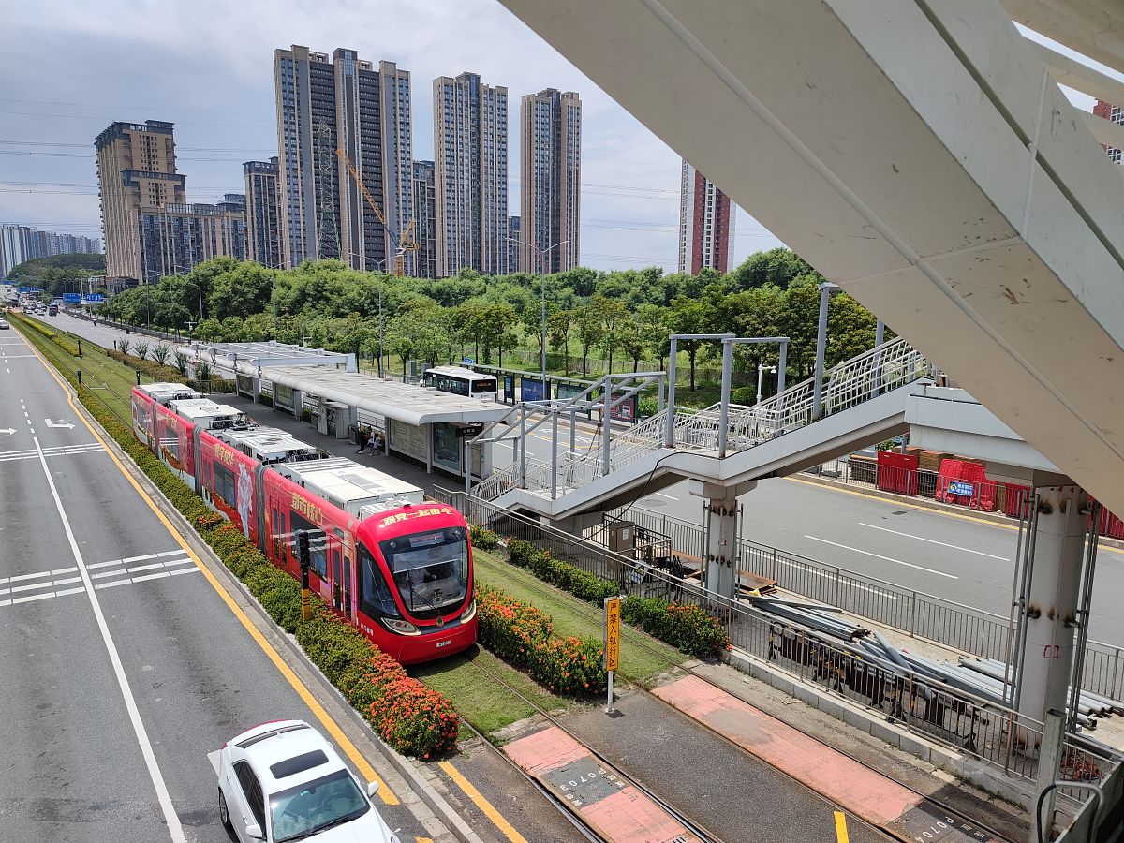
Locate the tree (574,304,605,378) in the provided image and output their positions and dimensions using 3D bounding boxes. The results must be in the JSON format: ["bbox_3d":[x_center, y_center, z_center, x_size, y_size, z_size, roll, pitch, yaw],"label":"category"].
[{"bbox_3d":[3.028,-9.459,91.395,3.900,8.500,3.900,1,9,0],"label":"tree"}]

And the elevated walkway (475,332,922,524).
[{"bbox_3d":[2.685,0.858,23.401,2.600,8.000,18.400,-6,11,-36],"label":"elevated walkway"}]

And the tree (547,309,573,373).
[{"bbox_3d":[0.188,-10.154,98.516,3.600,8.380,3.600,0,8,0],"label":"tree"}]

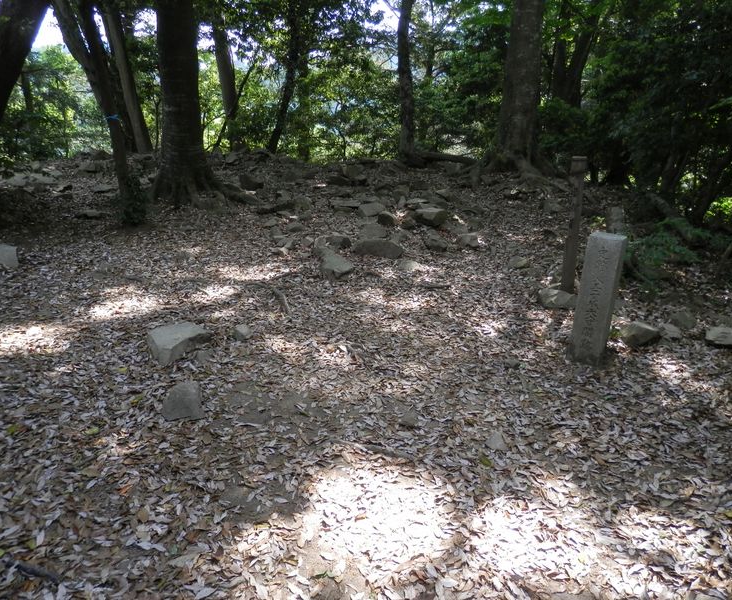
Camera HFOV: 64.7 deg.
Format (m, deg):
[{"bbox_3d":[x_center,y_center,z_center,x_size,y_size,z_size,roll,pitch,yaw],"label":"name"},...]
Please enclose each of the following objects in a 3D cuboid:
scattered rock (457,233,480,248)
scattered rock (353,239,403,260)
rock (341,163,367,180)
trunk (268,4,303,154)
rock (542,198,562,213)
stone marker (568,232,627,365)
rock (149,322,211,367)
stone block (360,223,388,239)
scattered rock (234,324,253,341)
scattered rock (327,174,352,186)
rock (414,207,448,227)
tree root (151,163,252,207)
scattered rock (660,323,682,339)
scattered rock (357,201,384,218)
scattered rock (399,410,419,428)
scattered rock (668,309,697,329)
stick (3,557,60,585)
[{"bbox_3d":[1.292,-0.753,7.300,0.270,0.165,0.220,3,14,6],"label":"scattered rock"},{"bbox_3d":[0.152,-0.645,7.200,0.620,0.200,0.380,2,14,0],"label":"scattered rock"},{"bbox_3d":[-0.242,-2.491,11.200,0.490,0.300,0.380,0,18,-1],"label":"rock"},{"bbox_3d":[-1.929,-5.164,13.627,0.360,3.370,0.360,11,13,0],"label":"trunk"},{"bbox_3d":[2.508,-1.273,7.771,0.257,0.164,0.206,5,18,17],"label":"rock"},{"bbox_3d":[1.446,-0.008,3.600,0.188,0.790,0.187,11,20,30],"label":"stone marker"},{"bbox_3d":[-1.240,0.289,3.800,0.380,0.180,0.330,-5,14,-20],"label":"rock"},{"bbox_3d":[0.108,-0.884,7.350,0.360,0.160,0.330,0,13,0],"label":"stone block"},{"bbox_3d":[-0.896,0.235,4.209,0.136,0.090,0.109,-4,17,-12],"label":"scattered rock"},{"bbox_3d":[-0.491,-2.213,10.700,0.470,0.190,0.350,-1,18,-2],"label":"scattered rock"},{"bbox_3d":[0.820,-1.035,7.181,0.408,0.194,0.326,2,17,6],"label":"rock"},{"bbox_3d":[-2.690,-1.864,9.450,1.400,0.620,1.200,0,13,0],"label":"tree root"},{"bbox_3d":[2.157,0.215,4.080,0.150,0.080,0.120,10,20,28],"label":"scattered rock"},{"bbox_3d":[0.072,-1.190,7.573,0.367,0.167,0.349,0,17,1],"label":"scattered rock"},{"bbox_3d":[0.216,0.606,2.930,0.095,0.060,0.095,0,13,0],"label":"scattered rock"},{"bbox_3d":[2.735,0.167,5.000,0.210,0.140,0.170,6,14,17],"label":"scattered rock"},{"bbox_3d":[-1.244,1.006,2.148,0.260,0.033,0.038,5,15,19],"label":"stick"}]

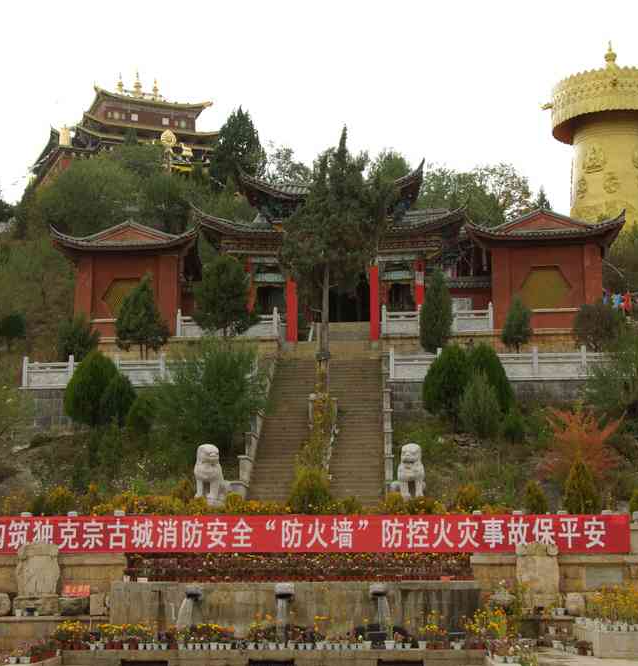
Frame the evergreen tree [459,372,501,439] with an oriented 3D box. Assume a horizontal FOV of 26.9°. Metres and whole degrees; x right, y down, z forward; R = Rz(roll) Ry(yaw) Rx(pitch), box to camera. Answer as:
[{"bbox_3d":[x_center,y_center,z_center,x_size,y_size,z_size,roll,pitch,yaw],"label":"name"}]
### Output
[{"bbox_3d":[4.709,2.134,39.364,1.239,1.956,1.177,0,-10,0],"label":"evergreen tree"}]

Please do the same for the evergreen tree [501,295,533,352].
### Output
[{"bbox_3d":[6.540,-0.083,44.200,1.060,2.420,1.060,-2,-10,8],"label":"evergreen tree"}]

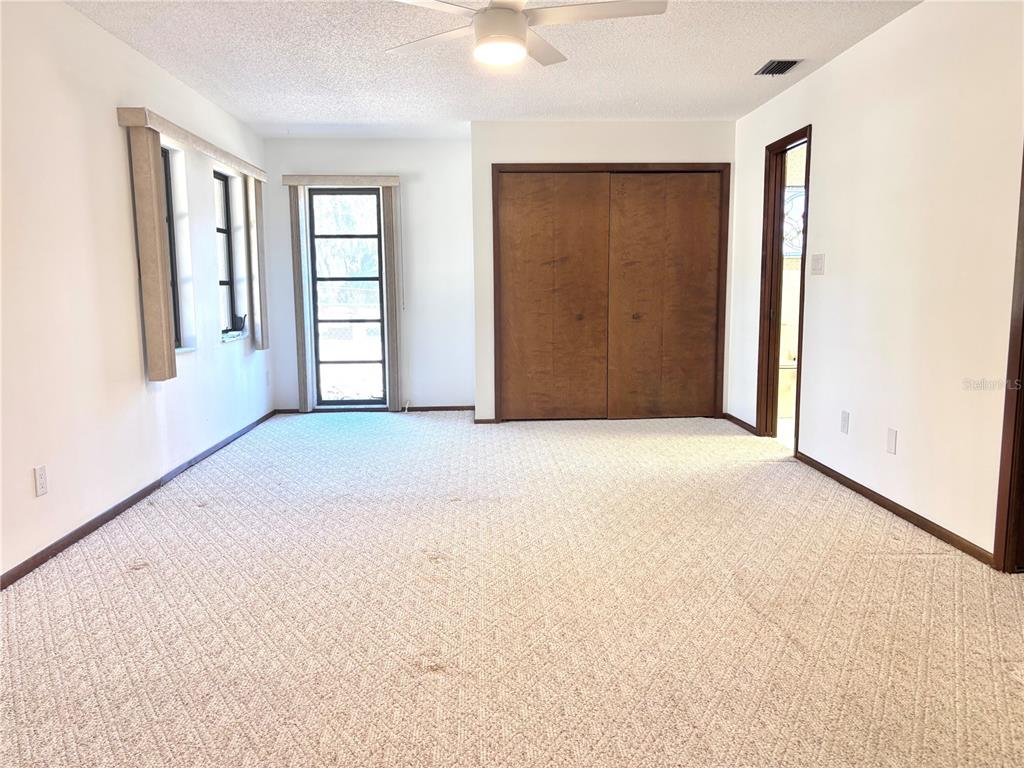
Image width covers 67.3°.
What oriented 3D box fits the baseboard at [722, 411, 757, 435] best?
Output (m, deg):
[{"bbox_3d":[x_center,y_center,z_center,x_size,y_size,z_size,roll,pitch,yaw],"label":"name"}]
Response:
[{"bbox_3d":[1.821,0.317,6.146,0.016,0.050,0.703,-1,7,-2],"label":"baseboard"}]

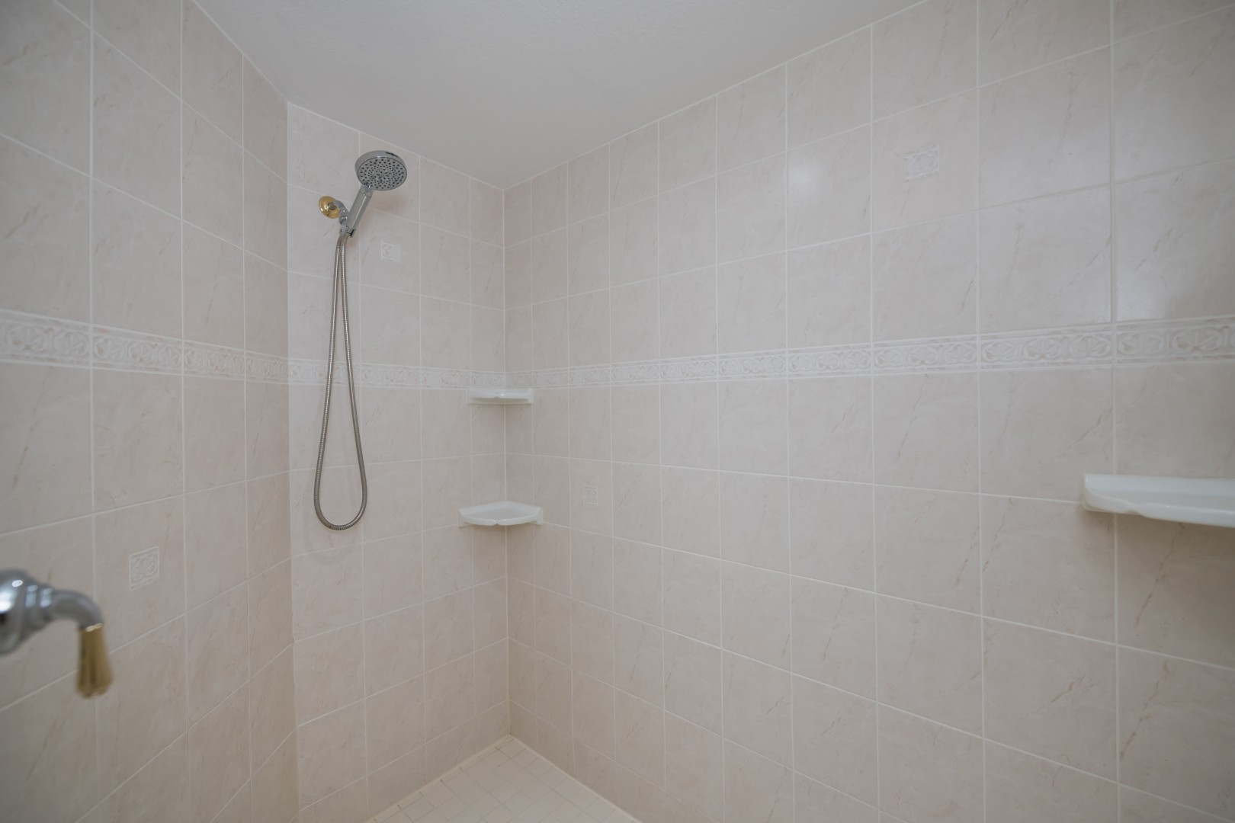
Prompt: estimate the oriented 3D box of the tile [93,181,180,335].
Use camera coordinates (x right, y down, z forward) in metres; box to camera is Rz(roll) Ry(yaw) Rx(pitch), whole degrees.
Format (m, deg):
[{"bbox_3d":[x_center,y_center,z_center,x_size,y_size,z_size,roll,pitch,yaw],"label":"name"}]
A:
[{"bbox_3d":[-0.944,-0.284,0.949,0.009,0.250,0.200,0,0,-5],"label":"tile"}]

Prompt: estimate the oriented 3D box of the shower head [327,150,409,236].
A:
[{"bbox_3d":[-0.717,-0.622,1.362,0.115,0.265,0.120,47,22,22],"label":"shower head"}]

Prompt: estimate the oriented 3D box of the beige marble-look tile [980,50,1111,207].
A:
[{"bbox_3d":[0.841,-0.550,0.953,0.200,0.256,0.010,0,0,39],"label":"beige marble-look tile"}]

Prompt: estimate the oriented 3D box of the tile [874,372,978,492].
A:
[{"bbox_3d":[0.695,0.043,1.089,0.200,0.250,0.009,0,0,39],"label":"tile"}]

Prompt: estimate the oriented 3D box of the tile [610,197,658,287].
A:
[{"bbox_3d":[0.058,-0.547,1.566,0.195,0.254,0.010,0,1,39],"label":"tile"}]

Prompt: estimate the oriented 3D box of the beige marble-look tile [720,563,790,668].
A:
[{"bbox_3d":[0.380,0.562,1.335,0.199,0.256,0.009,0,0,39],"label":"beige marble-look tile"}]

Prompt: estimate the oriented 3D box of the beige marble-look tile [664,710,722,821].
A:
[{"bbox_3d":[0.229,1.071,1.453,0.197,0.254,0.010,0,1,39],"label":"beige marble-look tile"}]

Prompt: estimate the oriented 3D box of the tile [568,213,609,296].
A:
[{"bbox_3d":[-0.101,-0.549,1.710,0.199,0.256,0.009,0,0,39],"label":"tile"}]

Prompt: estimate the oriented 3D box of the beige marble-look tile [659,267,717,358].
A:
[{"bbox_3d":[0.215,-0.290,1.444,0.196,0.254,0.010,0,1,39],"label":"beige marble-look tile"}]

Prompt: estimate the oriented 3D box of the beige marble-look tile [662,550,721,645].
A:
[{"bbox_3d":[0.224,0.563,1.461,0.199,0.256,0.010,0,0,39],"label":"beige marble-look tile"}]

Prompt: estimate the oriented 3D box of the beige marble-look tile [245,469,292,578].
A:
[{"bbox_3d":[-0.966,0.306,1.334,0.010,0.254,0.195,0,1,-5],"label":"beige marble-look tile"}]

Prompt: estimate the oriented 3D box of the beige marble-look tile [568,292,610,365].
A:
[{"bbox_3d":[-0.097,-0.289,1.708,0.199,0.256,0.010,0,0,39],"label":"beige marble-look tile"}]

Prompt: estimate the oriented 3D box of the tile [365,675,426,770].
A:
[{"bbox_3d":[-0.767,1.073,1.662,0.010,0.254,0.196,0,1,43],"label":"tile"}]

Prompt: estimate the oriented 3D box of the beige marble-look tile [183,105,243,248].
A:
[{"bbox_3d":[-0.963,-0.547,1.145,0.009,0.250,0.200,0,0,-5],"label":"beige marble-look tile"}]

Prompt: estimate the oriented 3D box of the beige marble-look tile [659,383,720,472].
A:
[{"bbox_3d":[0.222,0.044,1.485,0.200,0.250,0.009,0,0,39],"label":"beige marble-look tile"}]

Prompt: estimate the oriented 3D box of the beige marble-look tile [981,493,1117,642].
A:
[{"bbox_3d":[0.848,0.301,0.955,0.199,0.256,0.010,0,0,39],"label":"beige marble-look tile"}]

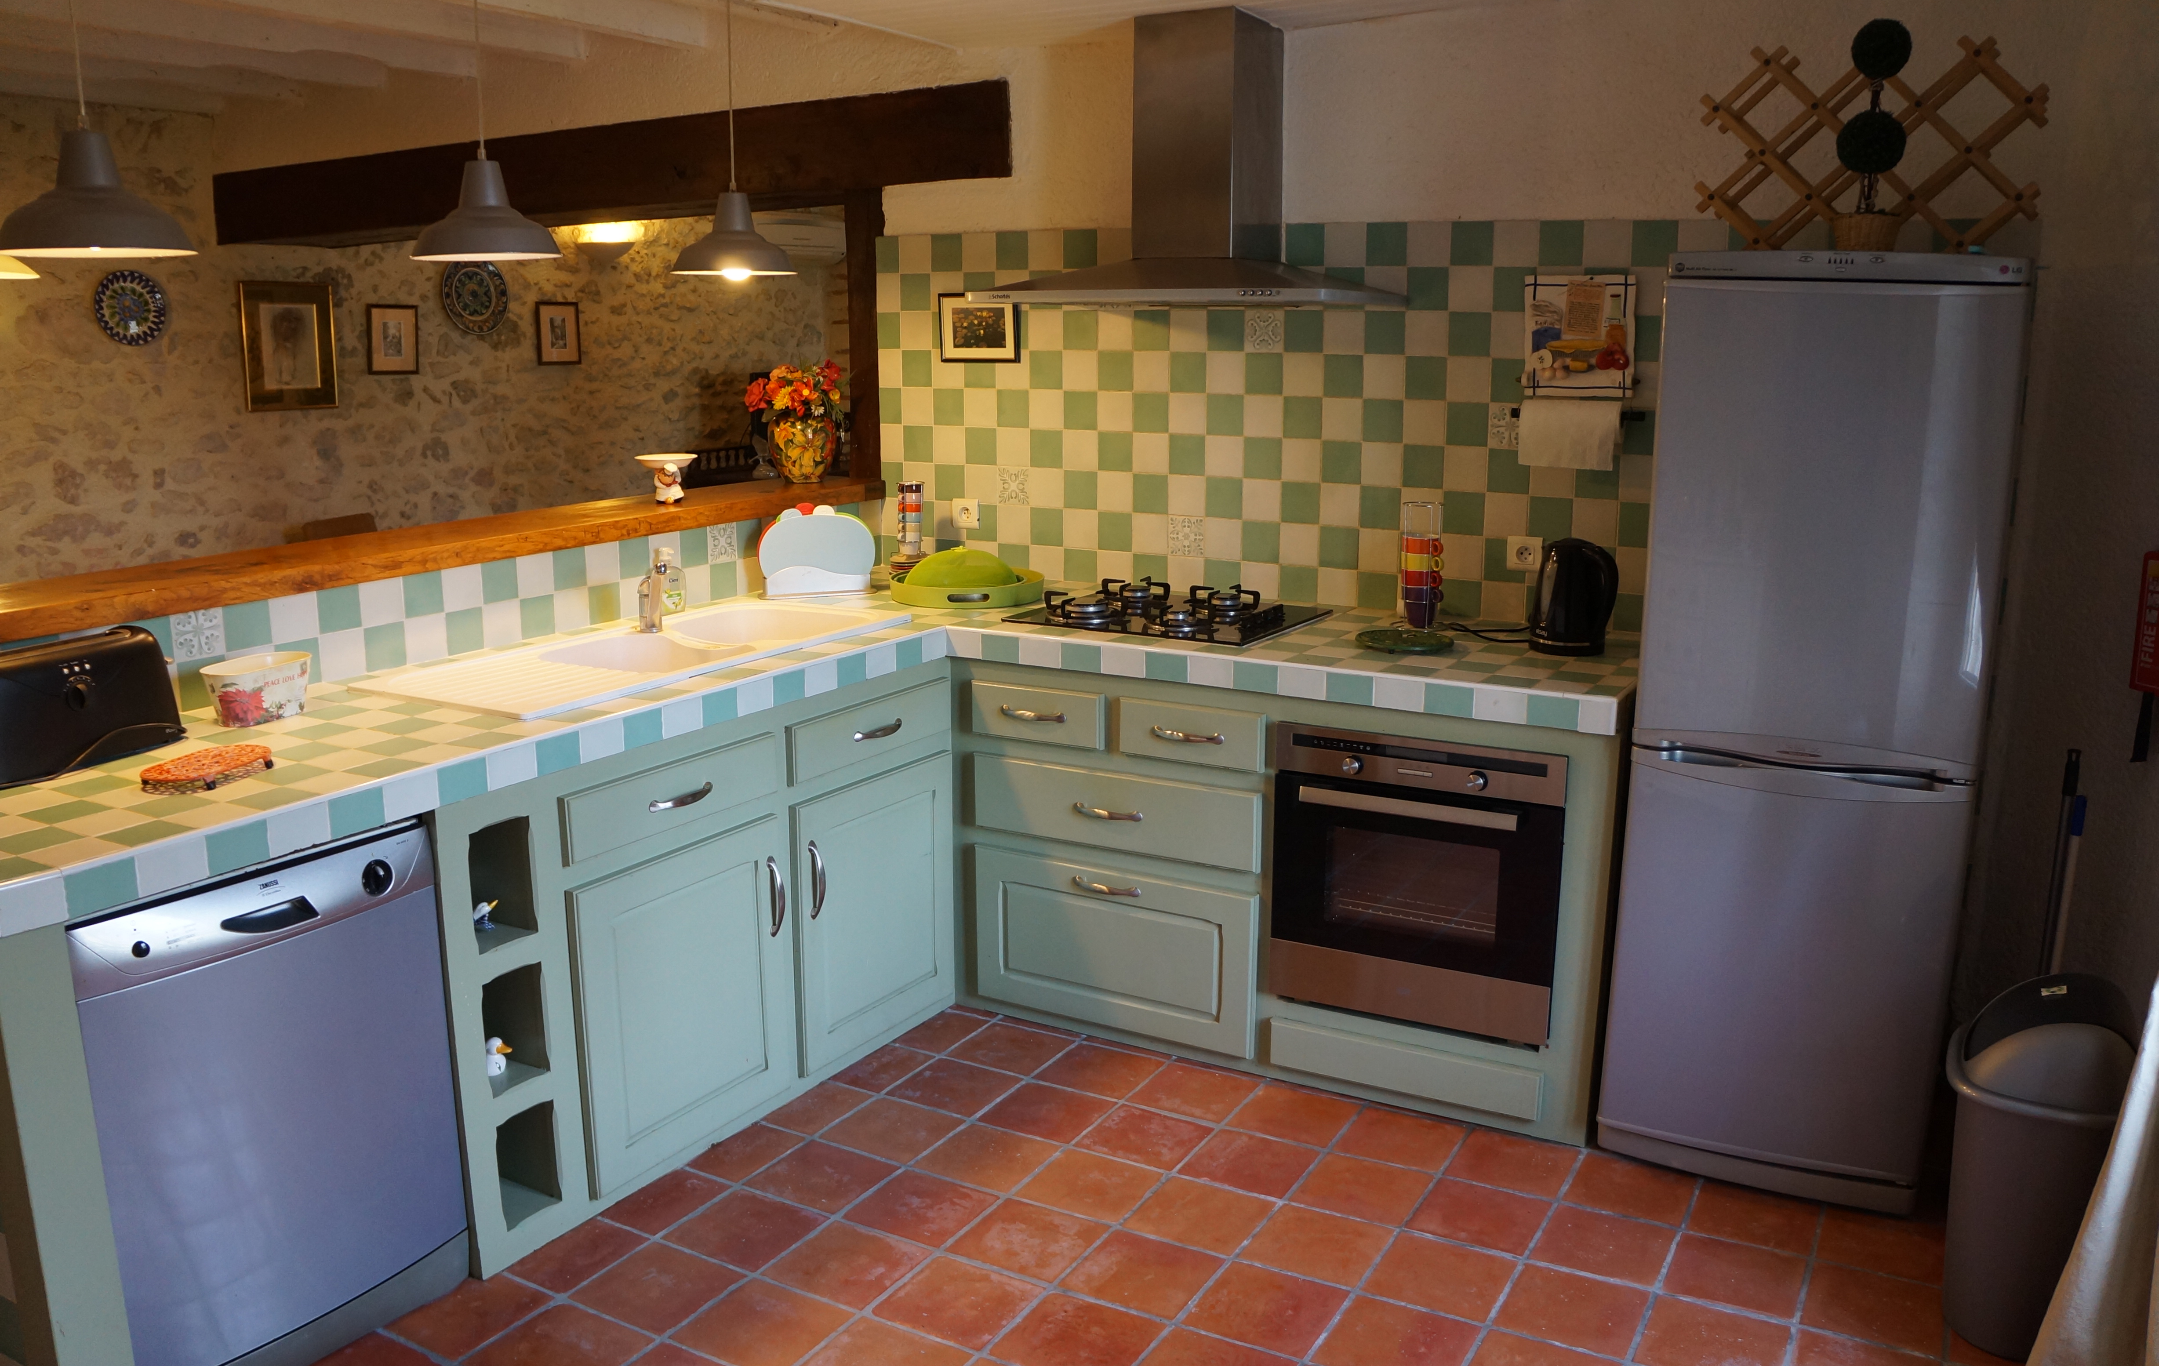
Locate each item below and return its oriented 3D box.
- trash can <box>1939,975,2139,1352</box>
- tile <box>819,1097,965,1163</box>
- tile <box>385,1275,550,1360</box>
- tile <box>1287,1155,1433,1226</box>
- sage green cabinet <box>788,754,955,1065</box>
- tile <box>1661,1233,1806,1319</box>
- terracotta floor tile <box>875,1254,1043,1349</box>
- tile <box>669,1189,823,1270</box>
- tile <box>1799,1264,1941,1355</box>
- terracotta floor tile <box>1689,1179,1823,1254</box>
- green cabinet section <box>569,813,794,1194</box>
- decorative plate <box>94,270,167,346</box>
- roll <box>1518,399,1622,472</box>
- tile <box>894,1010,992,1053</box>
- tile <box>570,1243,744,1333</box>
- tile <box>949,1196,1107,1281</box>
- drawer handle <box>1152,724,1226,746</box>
[{"bbox_3d":[1.476,0.739,2.503,0.300,0.610,0.240,7,13,29],"label":"trash can"},{"bbox_3d":[-0.382,0.916,3.282,0.209,0.015,0.209,7,13,29],"label":"tile"},{"bbox_3d":[-0.962,1.009,2.560,0.185,0.015,0.220,7,14,29],"label":"tile"},{"bbox_3d":[0.525,0.954,3.029,0.216,0.015,0.216,7,13,28],"label":"tile"},{"bbox_3d":[-0.661,0.470,3.716,0.500,0.600,0.570,7,13,29],"label":"sage green cabinet"},{"bbox_3d":[1.078,0.979,2.663,0.208,0.015,0.208,7,14,28],"label":"tile"},{"bbox_3d":[-0.194,1.005,2.610,0.212,0.017,0.209,6,13,29],"label":"terracotta floor tile"},{"bbox_3d":[-0.584,0.965,2.836,0.220,0.015,0.220,7,14,29],"label":"tile"},{"bbox_3d":[1.261,0.996,2.570,0.208,0.015,0.208,7,14,28],"label":"tile"},{"bbox_3d":[1.204,0.964,2.900,0.216,0.015,0.216,7,13,28],"label":"terracotta floor tile"},{"bbox_3d":[-0.948,0.574,3.192,0.480,0.590,0.560,7,14,29],"label":"green cabinet section"},{"bbox_3d":[-3.251,-1.285,5.544,0.030,0.278,0.278,7,14,29],"label":"decorative plate"},{"bbox_3d":[1.044,-0.530,3.448,0.225,0.147,0.110,7,14,29],"label":"roll"},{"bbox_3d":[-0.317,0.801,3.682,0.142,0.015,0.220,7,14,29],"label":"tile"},{"bbox_3d":[-0.702,1.019,2.706,0.209,0.015,0.209,7,13,29],"label":"tile"},{"bbox_3d":[-0.086,0.965,2.794,0.208,0.015,0.208,7,14,28],"label":"tile"},{"bbox_3d":[0.234,0.108,3.434,0.165,0.028,0.035,7,13,29],"label":"drawer handle"}]

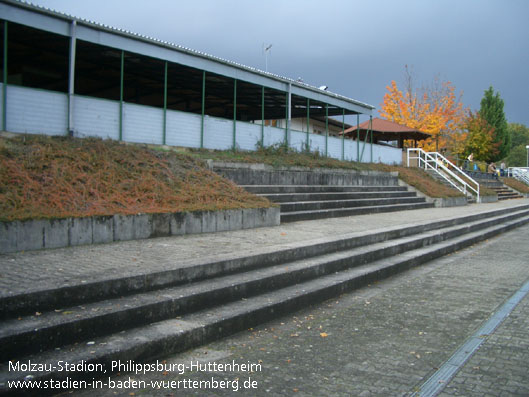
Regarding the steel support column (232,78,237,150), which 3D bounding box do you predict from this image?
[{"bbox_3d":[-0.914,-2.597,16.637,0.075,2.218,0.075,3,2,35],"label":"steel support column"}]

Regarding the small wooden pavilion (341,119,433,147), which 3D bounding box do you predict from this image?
[{"bbox_3d":[8.253,-3.689,36.559,6.200,3.500,6.200,2,2,13],"label":"small wooden pavilion"}]

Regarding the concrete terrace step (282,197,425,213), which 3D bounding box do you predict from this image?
[{"bbox_3d":[3.139,0.153,17.133,0.402,0.195,11.527,3,2,35],"label":"concrete terrace step"}]

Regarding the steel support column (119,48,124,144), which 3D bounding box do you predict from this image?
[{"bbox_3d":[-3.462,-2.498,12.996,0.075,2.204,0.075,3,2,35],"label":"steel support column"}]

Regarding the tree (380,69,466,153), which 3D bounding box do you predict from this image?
[{"bbox_3d":[13.283,-6.533,45.149,7.200,8.810,7.000,2,2,16],"label":"tree"}]

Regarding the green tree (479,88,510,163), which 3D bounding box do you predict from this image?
[{"bbox_3d":[21.409,-6.300,50.141,3.000,8.341,3.000,2,2,23],"label":"green tree"}]

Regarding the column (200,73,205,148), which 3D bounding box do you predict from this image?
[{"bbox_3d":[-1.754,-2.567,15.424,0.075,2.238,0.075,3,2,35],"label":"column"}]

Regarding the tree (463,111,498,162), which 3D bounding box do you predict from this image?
[{"bbox_3d":[18.113,-4.715,45.091,3.100,5.379,3.100,2,2,22],"label":"tree"}]

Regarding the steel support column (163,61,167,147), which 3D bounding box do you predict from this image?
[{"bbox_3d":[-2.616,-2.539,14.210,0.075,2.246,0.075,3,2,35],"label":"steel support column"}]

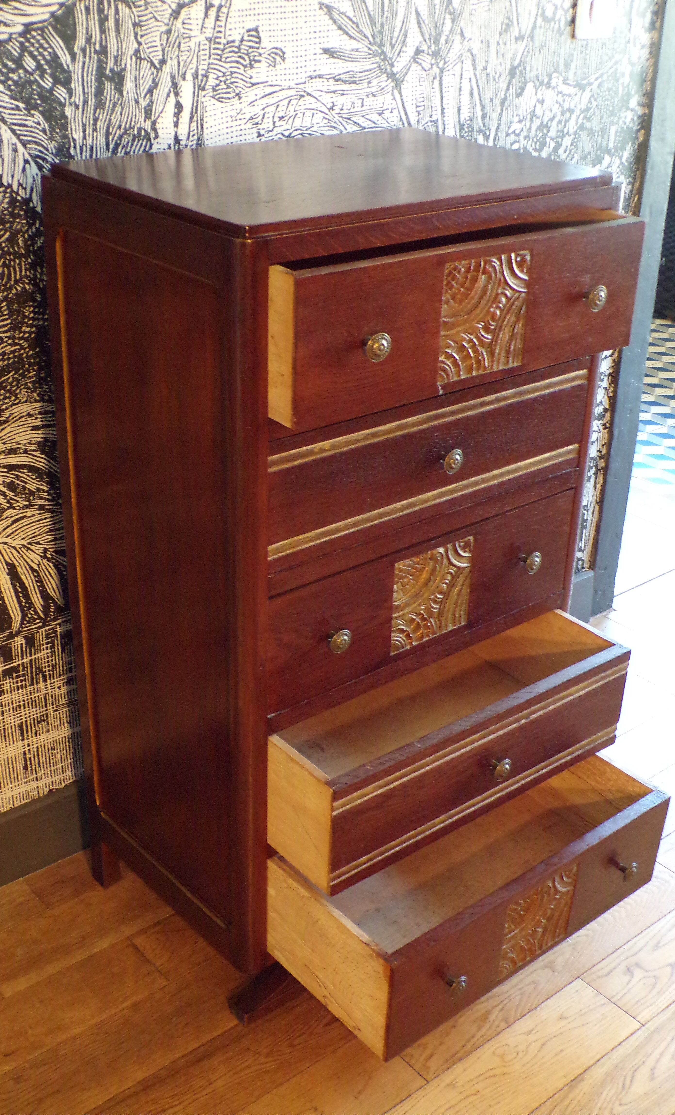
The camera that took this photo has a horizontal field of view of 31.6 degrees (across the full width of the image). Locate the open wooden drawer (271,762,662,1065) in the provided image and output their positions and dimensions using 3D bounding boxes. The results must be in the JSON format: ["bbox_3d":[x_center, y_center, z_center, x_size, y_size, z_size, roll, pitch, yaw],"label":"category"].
[{"bbox_3d":[0.144,0.394,1.599,0.494,0.153,0.350,-19,34,-35],"label":"open wooden drawer"}]

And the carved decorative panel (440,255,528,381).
[{"bbox_3d":[0.157,-0.257,1.274,0.125,0.127,0.012,-18,34,-33],"label":"carved decorative panel"}]

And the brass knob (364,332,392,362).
[{"bbox_3d":[0.037,-0.209,1.175,0.031,0.031,0.025,-18,34,-33],"label":"brass knob"}]

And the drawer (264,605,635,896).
[{"bbox_3d":[0.085,0.194,1.582,0.494,0.156,0.350,-19,34,-35],"label":"drawer"}]

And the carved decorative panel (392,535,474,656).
[{"bbox_3d":[0.117,0.046,1.477,0.130,0.128,0.012,-19,34,-35],"label":"carved decorative panel"}]

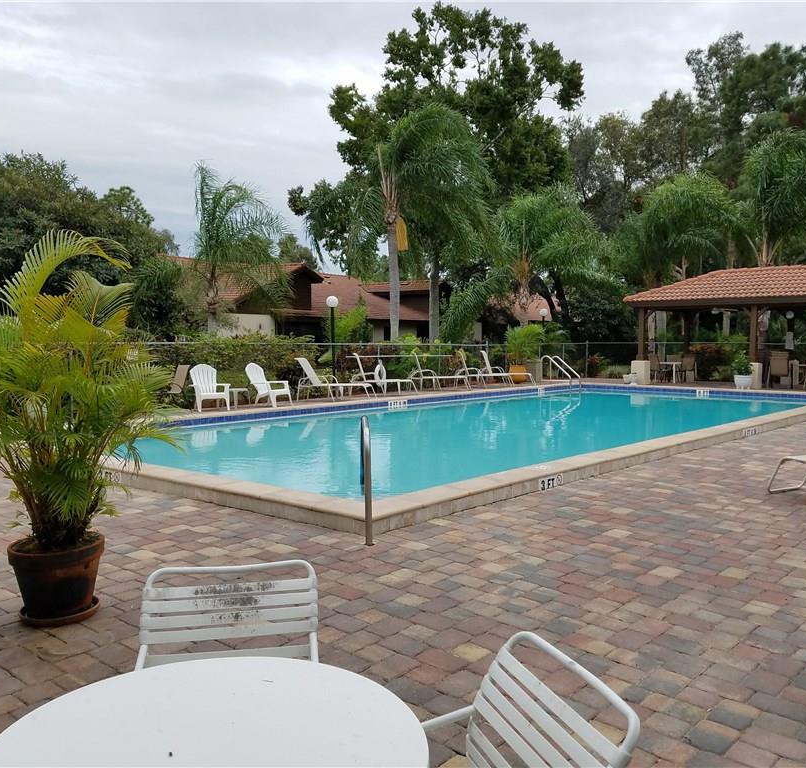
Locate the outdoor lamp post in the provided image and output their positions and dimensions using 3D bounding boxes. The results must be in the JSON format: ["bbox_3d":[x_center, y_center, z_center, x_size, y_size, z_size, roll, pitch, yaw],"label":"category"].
[{"bbox_3d":[-1.787,-0.960,19.500,0.310,2.540,0.310,0,3,0],"label":"outdoor lamp post"}]

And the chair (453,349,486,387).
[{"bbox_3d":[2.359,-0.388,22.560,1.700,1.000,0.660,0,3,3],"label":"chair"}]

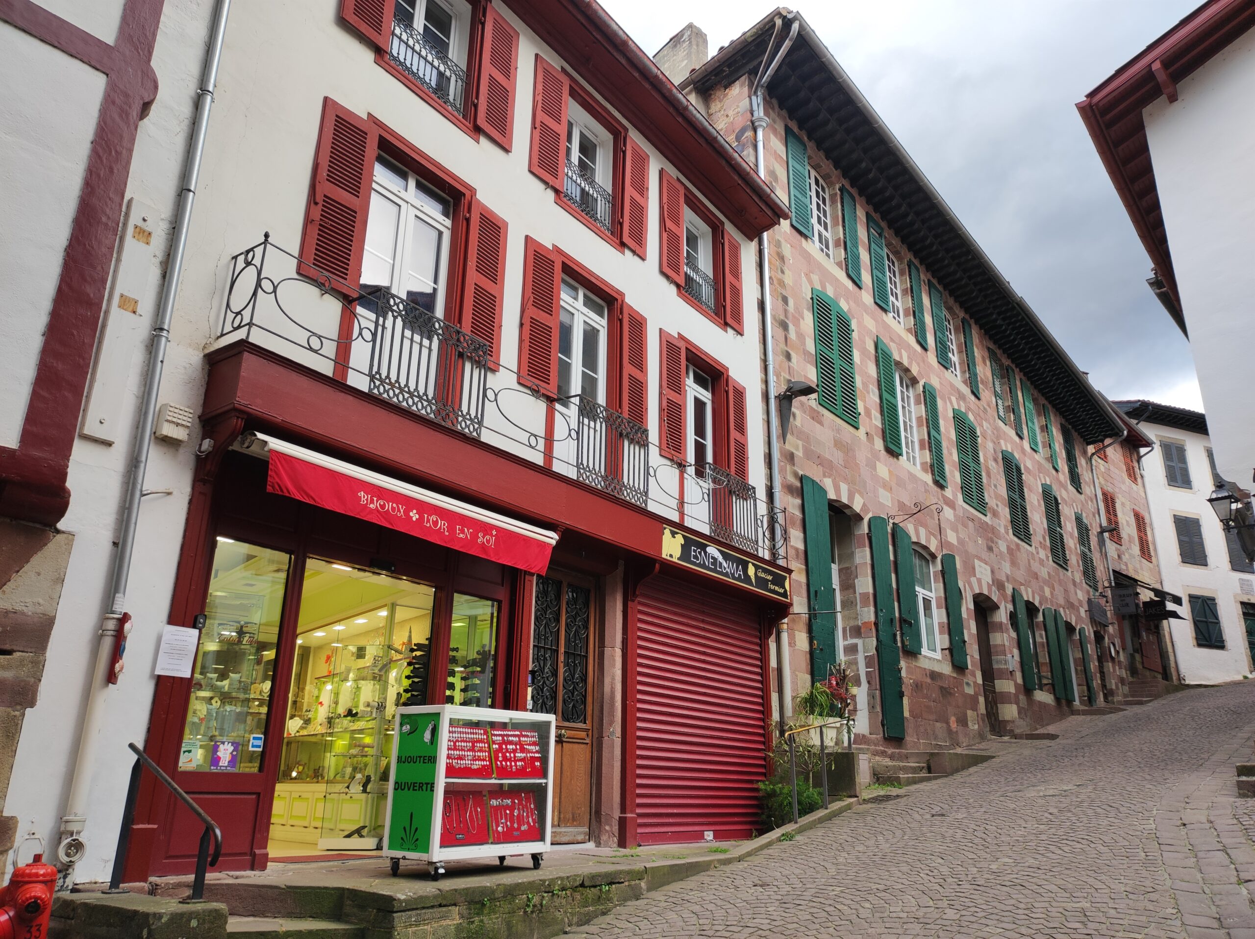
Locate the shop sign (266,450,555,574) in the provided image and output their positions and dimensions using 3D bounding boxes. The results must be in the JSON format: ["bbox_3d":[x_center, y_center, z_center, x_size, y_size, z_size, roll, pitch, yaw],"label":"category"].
[{"bbox_3d":[-1.491,0.402,6.863,0.080,0.290,2.770,-13,-23,34],"label":"shop sign"}]

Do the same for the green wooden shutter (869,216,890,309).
[{"bbox_3d":[5.024,-4.110,18.071,0.060,2.017,0.637,-18,-27,41],"label":"green wooden shutter"}]

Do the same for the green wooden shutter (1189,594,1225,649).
[{"bbox_3d":[22.052,5.779,34.456,1.392,1.960,0.060,8,-21,-19],"label":"green wooden shutter"}]

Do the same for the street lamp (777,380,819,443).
[{"bbox_3d":[2.530,-0.879,13.427,0.580,1.002,0.300,-14,-24,37],"label":"street lamp"}]

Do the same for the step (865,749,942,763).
[{"bbox_3d":[4.268,4.405,13.908,1.200,0.180,0.400,-5,-20,17],"label":"step"}]

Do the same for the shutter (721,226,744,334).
[{"bbox_3d":[1.547,-2.773,13.193,0.050,1.570,0.500,-13,-23,34],"label":"shutter"}]

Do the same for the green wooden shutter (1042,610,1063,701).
[{"bbox_3d":[10.694,4.574,22.667,0.050,2.250,0.770,-14,-24,37],"label":"green wooden shutter"}]

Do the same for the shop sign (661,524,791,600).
[{"bbox_3d":[1.256,1.166,10.839,0.040,0.338,2.941,-14,-24,34],"label":"shop sign"}]

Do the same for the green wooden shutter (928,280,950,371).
[{"bbox_3d":[6.572,-3.014,19.060,0.050,1.930,0.636,-15,-25,37],"label":"green wooden shutter"}]

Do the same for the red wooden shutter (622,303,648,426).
[{"bbox_3d":[0.101,-1.167,11.103,0.055,1.770,0.555,-14,-24,34],"label":"red wooden shutter"}]

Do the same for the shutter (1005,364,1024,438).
[{"bbox_3d":[9.705,-1.684,22.643,0.050,1.851,0.580,-15,-25,37],"label":"shutter"}]

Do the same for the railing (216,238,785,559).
[{"bbox_3d":[-0.365,-0.150,9.265,0.406,0.891,7.848,-14,-24,34],"label":"railing"}]

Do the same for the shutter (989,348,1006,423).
[{"bbox_3d":[8.968,-1.992,21.932,0.050,1.848,0.609,-15,-25,37],"label":"shutter"}]

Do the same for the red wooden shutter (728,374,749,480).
[{"bbox_3d":[1.620,-0.450,13.018,0.055,1.770,0.550,-14,-24,34],"label":"red wooden shutter"}]

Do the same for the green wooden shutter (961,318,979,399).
[{"bbox_3d":[8.799,-2.878,23.187,0.060,2.230,0.690,-15,-25,37],"label":"green wooden shutter"}]

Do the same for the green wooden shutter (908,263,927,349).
[{"bbox_3d":[6.365,-3.606,19.748,0.050,2.030,0.720,-12,-23,32],"label":"green wooden shutter"}]

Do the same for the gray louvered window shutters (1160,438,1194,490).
[{"bbox_3d":[21.697,-0.167,35.770,1.380,1.900,0.100,8,-21,-21],"label":"gray louvered window shutters"}]

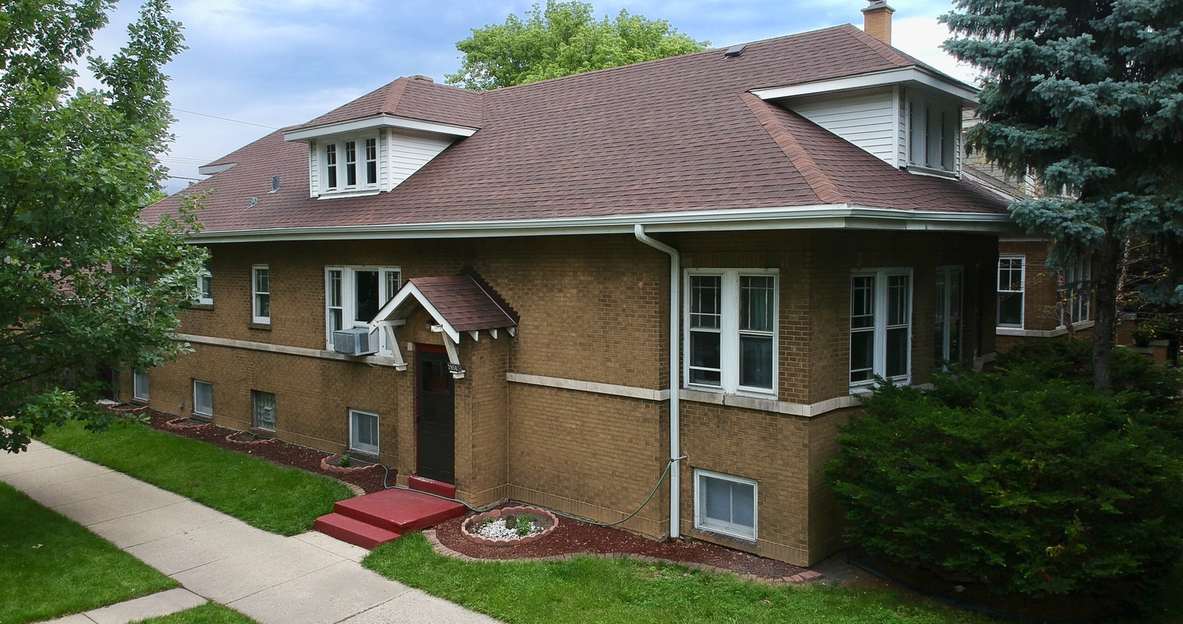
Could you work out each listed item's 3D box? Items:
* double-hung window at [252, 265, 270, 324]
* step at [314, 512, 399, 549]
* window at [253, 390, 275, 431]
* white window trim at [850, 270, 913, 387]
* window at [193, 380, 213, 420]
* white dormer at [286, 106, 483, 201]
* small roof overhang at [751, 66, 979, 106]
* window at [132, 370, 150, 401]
[{"bbox_3d":[-7.319,-0.386,18.940,0.730,1.323,0.100,3,5,40],"label":"double-hung window"},{"bbox_3d":[-3.551,3.353,13.006,1.678,0.163,0.424,3,5,40],"label":"step"},{"bbox_3d":[-7.193,2.185,18.818,0.950,0.825,0.120,3,5,40],"label":"window"},{"bbox_3d":[4.053,0.241,11.965,1.511,1.727,0.120,-3,5,-39],"label":"white window trim"},{"bbox_3d":[-9.526,2.123,20.984,0.938,0.859,0.100,3,5,40],"label":"window"},{"bbox_3d":[-4.472,-3.094,17.752,3.600,1.410,2.120,3,6,40],"label":"white dormer"},{"bbox_3d":[4.605,-3.419,13.864,2.527,0.217,3.553,3,5,40],"label":"small roof overhang"},{"bbox_3d":[-11.966,1.954,22.837,0.965,0.805,0.100,3,5,39],"label":"window"}]

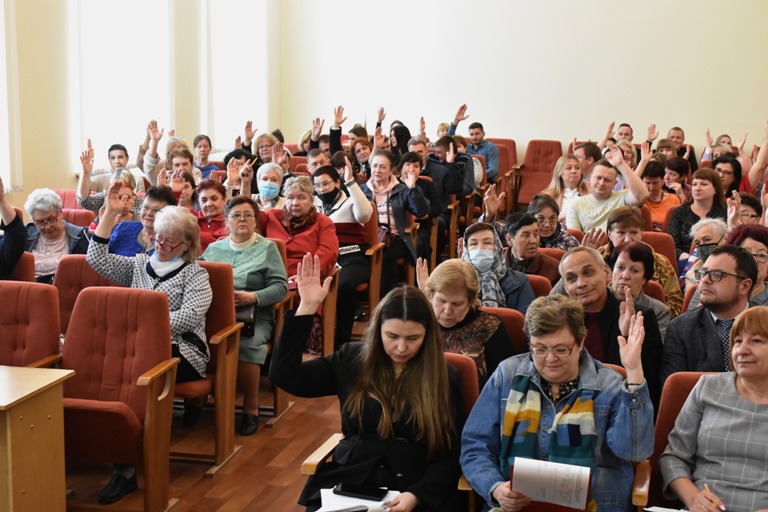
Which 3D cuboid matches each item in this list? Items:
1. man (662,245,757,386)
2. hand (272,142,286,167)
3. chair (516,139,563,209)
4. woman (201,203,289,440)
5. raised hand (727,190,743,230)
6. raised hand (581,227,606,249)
[{"bbox_3d":[1.296,0.618,4.942,0.570,1.280,0.750,3,9,14],"label":"man"},{"bbox_3d":[-0.829,-0.813,10.100,0.095,0.180,0.060,1,9,0],"label":"hand"},{"bbox_3d":[1.897,-0.888,15.577,0.542,0.955,0.561,3,9,14],"label":"chair"},{"bbox_3d":[-0.787,0.301,6.974,0.542,1.216,0.670,2,9,11],"label":"woman"},{"bbox_3d":[1.890,-0.248,6.900,0.085,0.190,0.070,7,10,21],"label":"raised hand"},{"bbox_3d":[1.135,-0.086,6.900,0.120,0.160,0.060,9,9,8],"label":"raised hand"}]

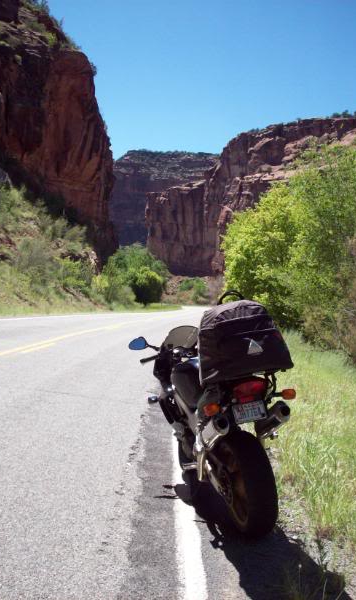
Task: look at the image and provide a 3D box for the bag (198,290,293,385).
[{"bbox_3d":[0.336,0.202,3.450,0.470,0.400,0.310,-11,3,-13],"label":"bag"}]

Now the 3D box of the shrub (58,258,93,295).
[{"bbox_3d":[-7.352,-1.686,46.000,2.600,2.500,2.400,1,1,0],"label":"shrub"}]

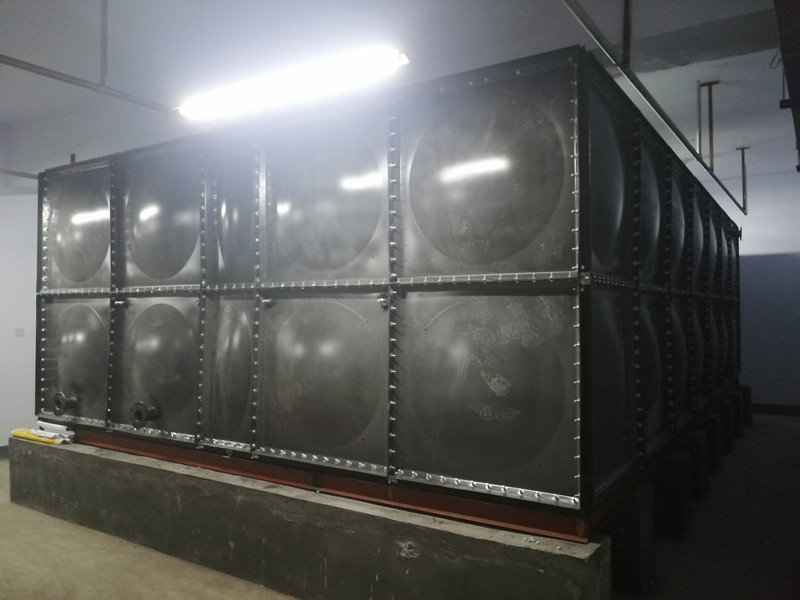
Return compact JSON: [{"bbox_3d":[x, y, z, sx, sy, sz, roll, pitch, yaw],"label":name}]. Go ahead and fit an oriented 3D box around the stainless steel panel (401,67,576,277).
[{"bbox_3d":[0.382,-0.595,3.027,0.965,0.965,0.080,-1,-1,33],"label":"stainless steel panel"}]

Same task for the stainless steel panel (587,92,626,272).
[{"bbox_3d":[1.085,-0.596,3.196,0.080,0.990,0.990,-1,-1,33],"label":"stainless steel panel"}]

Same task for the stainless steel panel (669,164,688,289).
[{"bbox_3d":[2.172,-0.576,4.875,0.080,0.990,0.990,-1,-1,33],"label":"stainless steel panel"}]

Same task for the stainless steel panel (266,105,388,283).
[{"bbox_3d":[-0.446,-0.589,3.554,0.990,0.990,0.080,-1,-1,33],"label":"stainless steel panel"}]

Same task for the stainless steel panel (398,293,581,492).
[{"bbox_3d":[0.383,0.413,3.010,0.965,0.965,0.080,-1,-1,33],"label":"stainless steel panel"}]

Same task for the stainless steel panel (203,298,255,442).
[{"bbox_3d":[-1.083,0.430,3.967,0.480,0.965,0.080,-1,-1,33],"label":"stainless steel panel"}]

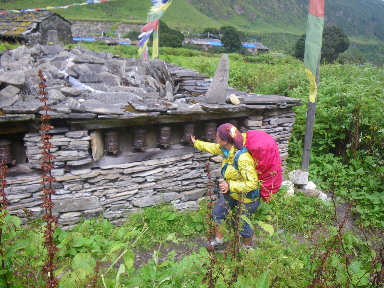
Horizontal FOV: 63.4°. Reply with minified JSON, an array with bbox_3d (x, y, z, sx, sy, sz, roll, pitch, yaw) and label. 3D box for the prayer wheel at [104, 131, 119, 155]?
[{"bbox_3d":[-0.942,-0.018,3.650,0.150,0.250,0.150,2,16,-1],"label":"prayer wheel"}]

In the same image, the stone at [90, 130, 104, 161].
[{"bbox_3d":[-1.056,0.022,3.470,0.130,0.320,0.120,-7,18,-28],"label":"stone"}]

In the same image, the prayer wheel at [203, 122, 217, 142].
[{"bbox_3d":[0.255,-0.172,4.273,0.150,0.250,0.150,2,16,-1],"label":"prayer wheel"}]

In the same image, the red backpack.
[{"bbox_3d":[0.801,0.253,3.660,0.360,0.720,0.380,-21,26,-30],"label":"red backpack"}]

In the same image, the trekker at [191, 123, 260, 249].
[{"bbox_3d":[0.374,0.467,3.745,0.650,1.580,0.910,-9,20,-34],"label":"trekker"}]

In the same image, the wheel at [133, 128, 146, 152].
[{"bbox_3d":[-0.643,-0.053,3.806,0.150,0.250,0.150,2,16,-1],"label":"wheel"}]

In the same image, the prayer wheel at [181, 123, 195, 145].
[{"bbox_3d":[-0.046,-0.139,4.118,0.150,0.250,0.150,-7,18,-28],"label":"prayer wheel"}]

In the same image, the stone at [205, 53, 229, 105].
[{"bbox_3d":[0.323,-0.845,4.100,0.290,0.630,0.100,1,16,-6],"label":"stone"}]

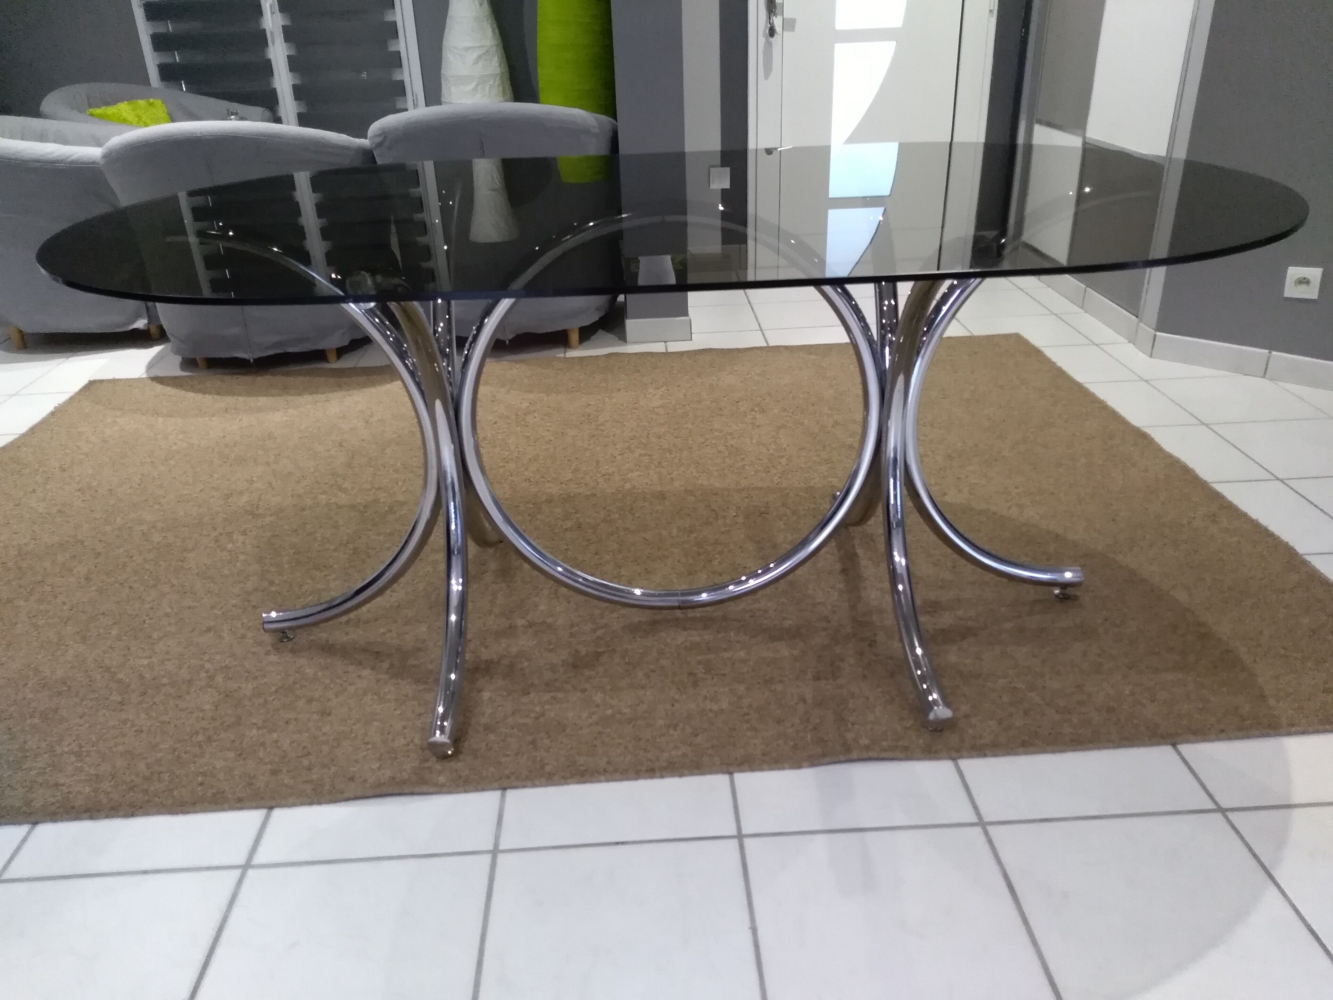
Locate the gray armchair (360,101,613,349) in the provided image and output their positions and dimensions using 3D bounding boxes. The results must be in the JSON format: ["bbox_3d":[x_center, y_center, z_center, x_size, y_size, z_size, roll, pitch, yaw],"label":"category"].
[{"bbox_3d":[-0.537,-0.959,3.374,0.790,0.760,0.710,-3,27,-1],"label":"gray armchair"}]

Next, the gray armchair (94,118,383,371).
[{"bbox_3d":[-1.323,-0.901,3.326,0.790,0.760,0.710,-3,27,-1],"label":"gray armchair"}]

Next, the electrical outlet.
[{"bbox_3d":[1.717,-0.583,2.697,0.080,0.081,0.015,20,34,36],"label":"electrical outlet"}]

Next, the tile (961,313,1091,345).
[{"bbox_3d":[1.182,-0.550,3.296,0.334,0.010,0.327,-3,27,-1],"label":"tile"}]

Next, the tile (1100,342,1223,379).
[{"bbox_3d":[1.512,-0.418,3.014,0.296,0.010,0.327,-3,27,-1],"label":"tile"}]

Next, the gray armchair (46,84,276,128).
[{"bbox_3d":[-2.151,-1.397,4.354,0.710,0.760,0.790,1,27,6],"label":"gray armchair"}]

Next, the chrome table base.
[{"bbox_3d":[0.009,-0.111,1.690,1.510,0.735,0.750,-3,27,-1],"label":"chrome table base"}]

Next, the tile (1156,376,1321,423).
[{"bbox_3d":[1.546,-0.272,2.723,0.334,0.010,0.327,-3,27,-1],"label":"tile"}]

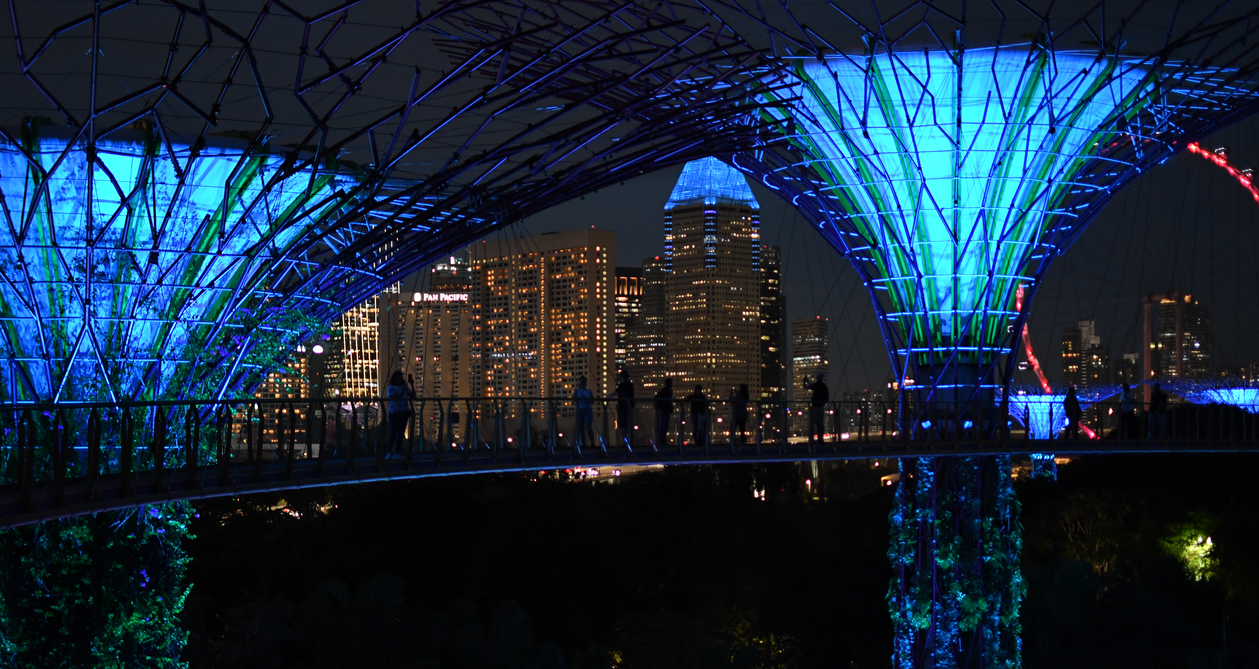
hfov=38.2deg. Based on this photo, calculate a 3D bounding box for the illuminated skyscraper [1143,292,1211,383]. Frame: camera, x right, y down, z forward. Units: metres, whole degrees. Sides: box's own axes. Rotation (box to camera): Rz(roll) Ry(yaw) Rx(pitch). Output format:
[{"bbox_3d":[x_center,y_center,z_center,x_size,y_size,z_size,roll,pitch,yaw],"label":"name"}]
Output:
[{"bbox_3d":[633.765,48.765,2090.351,64.000,172.000,56.000,1,-3,-10],"label":"illuminated skyscraper"}]

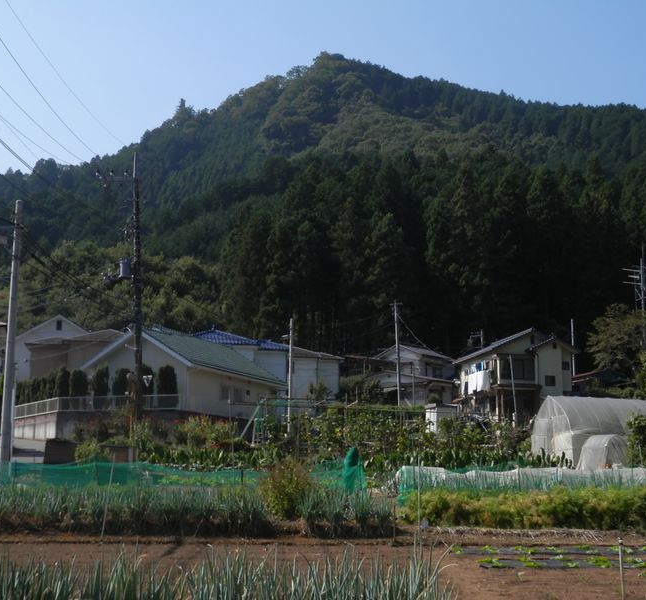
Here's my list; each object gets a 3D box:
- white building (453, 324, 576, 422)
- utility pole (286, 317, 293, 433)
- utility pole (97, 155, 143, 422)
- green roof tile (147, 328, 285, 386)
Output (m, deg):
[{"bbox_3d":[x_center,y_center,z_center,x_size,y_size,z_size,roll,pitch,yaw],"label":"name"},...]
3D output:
[{"bbox_3d":[13.492,6.260,82.464,10.468,7.440,8.000,3,-9,-18],"label":"white building"},{"bbox_3d":[-2.001,4.693,64.042,0.350,7.364,0.350,0,-9,0],"label":"utility pole"},{"bbox_3d":[-8.977,-0.509,46.122,1.950,12.310,0.700,0,-9,2],"label":"utility pole"},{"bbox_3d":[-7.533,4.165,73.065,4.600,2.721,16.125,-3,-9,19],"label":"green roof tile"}]

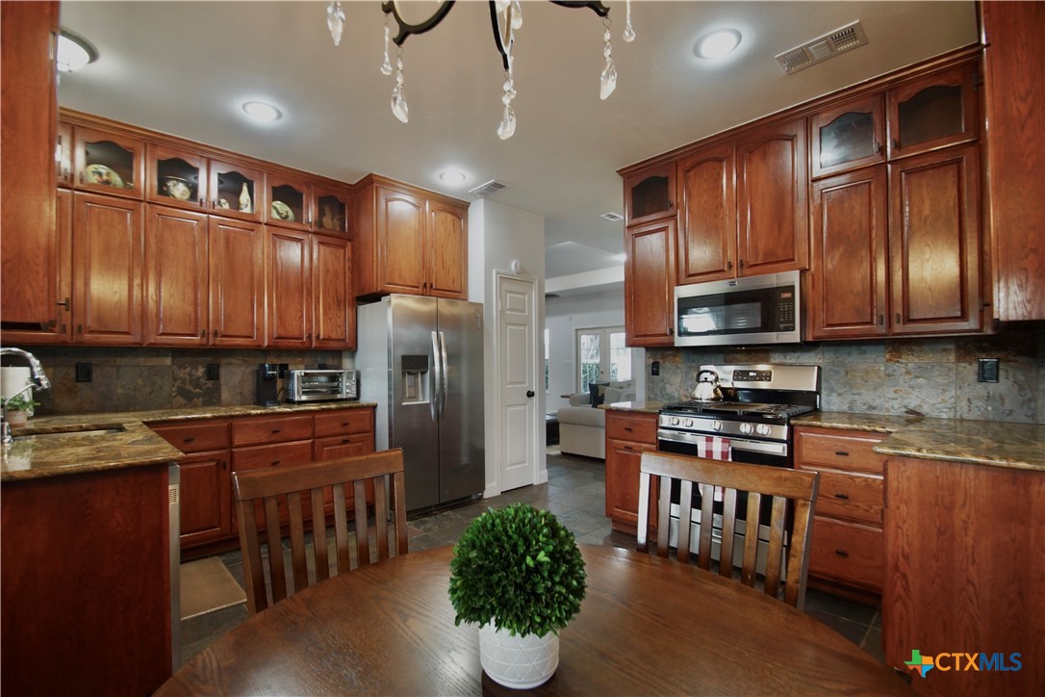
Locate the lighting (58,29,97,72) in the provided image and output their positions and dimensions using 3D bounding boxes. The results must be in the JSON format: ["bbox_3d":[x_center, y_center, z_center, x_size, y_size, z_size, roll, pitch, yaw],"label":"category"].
[{"bbox_3d":[-2.095,-1.333,1.938,0.312,0.070,0.312,0,-1,-44],"label":"lighting"}]

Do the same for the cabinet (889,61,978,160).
[{"bbox_3d":[2.156,-1.157,2.287,0.370,0.375,0.328,0,-1,-44],"label":"cabinet"}]

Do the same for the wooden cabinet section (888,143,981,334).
[{"bbox_3d":[2.114,-0.495,2.237,0.330,0.903,0.326,0,-1,-44],"label":"wooden cabinet section"}]

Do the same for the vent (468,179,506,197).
[{"bbox_3d":[-0.293,-1.351,3.728,0.180,0.020,0.355,0,-1,-44],"label":"vent"}]

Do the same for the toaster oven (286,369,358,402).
[{"bbox_3d":[-1.670,0.315,3.599,0.475,0.268,0.340,0,-1,-44],"label":"toaster oven"}]

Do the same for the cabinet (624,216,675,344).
[{"bbox_3d":[1.075,-0.493,3.374,0.330,0.941,0.429,0,-1,-44],"label":"cabinet"}]

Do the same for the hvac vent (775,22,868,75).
[{"bbox_3d":[1.414,-1.410,2.066,0.207,0.015,0.332,0,-1,-44],"label":"hvac vent"}]

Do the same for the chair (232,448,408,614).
[{"bbox_3d":[-0.422,0.824,1.082,0.475,0.995,0.560,0,-1,-37],"label":"chair"}]

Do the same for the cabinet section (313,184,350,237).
[{"bbox_3d":[-1.647,-1.103,3.643,0.322,0.382,0.330,0,-1,-44],"label":"cabinet section"}]

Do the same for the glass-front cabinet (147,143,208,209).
[{"bbox_3d":[-2.372,-1.111,2.969,0.328,0.385,0.330,0,-1,-44],"label":"glass-front cabinet"}]

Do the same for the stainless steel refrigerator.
[{"bbox_3d":[-0.944,0.478,3.893,0.905,1.763,0.860,0,-1,-44],"label":"stainless steel refrigerator"}]

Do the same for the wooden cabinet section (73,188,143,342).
[{"bbox_3d":[-2.579,-0.463,2.723,0.310,0.903,0.330,0,-1,-44],"label":"wooden cabinet section"}]

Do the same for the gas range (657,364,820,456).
[{"bbox_3d":[1.380,0.725,2.797,0.730,1.215,0.758,0,-1,-44],"label":"gas range"}]

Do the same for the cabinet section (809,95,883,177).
[{"bbox_3d":[1.878,-1.134,2.481,0.330,0.382,0.340,0,-1,-44],"label":"cabinet section"}]

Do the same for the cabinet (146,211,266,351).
[{"bbox_3d":[-2.246,-0.458,3.079,0.666,0.914,0.330,0,-1,-44],"label":"cabinet"}]

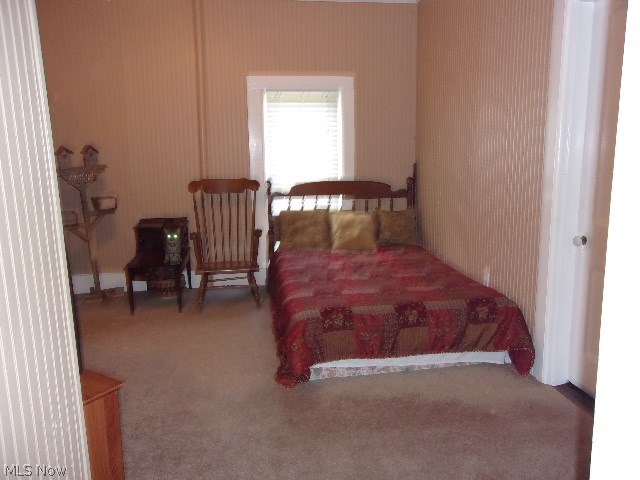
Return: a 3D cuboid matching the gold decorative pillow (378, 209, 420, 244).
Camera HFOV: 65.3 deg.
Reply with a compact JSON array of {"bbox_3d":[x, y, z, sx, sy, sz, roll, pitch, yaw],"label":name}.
[{"bbox_3d":[0.789,-0.133,5.042,0.435,0.397,0.142,-2,-2,-6],"label":"gold decorative pillow"}]

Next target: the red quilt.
[{"bbox_3d":[0.417,0.459,3.985,1.493,0.435,2.154,-2,10,-6],"label":"red quilt"}]

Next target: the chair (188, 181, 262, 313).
[{"bbox_3d":[-0.872,0.003,4.699,0.661,1.134,0.737,-2,10,-3],"label":"chair"}]

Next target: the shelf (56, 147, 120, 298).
[{"bbox_3d":[-2.144,-0.144,4.726,0.539,1.469,0.321,-7,12,-30],"label":"shelf"}]

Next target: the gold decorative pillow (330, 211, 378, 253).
[{"bbox_3d":[0.336,-0.091,4.883,0.449,0.425,0.151,-2,-8,-6],"label":"gold decorative pillow"}]

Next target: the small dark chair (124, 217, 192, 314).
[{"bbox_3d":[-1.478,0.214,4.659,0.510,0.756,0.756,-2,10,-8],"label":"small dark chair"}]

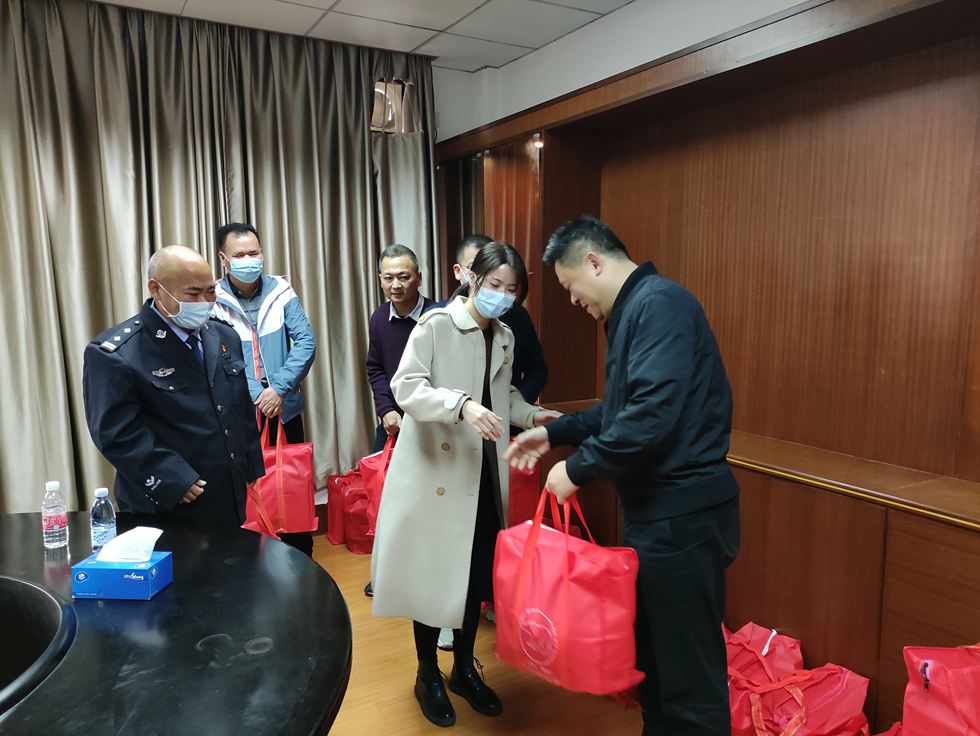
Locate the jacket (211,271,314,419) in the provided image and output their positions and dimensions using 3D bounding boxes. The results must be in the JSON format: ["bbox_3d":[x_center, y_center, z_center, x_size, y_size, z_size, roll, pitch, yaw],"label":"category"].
[{"bbox_3d":[-1.045,-0.082,3.130,0.540,0.660,0.320,-4,8,-25],"label":"jacket"}]

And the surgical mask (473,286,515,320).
[{"bbox_3d":[0.014,-0.210,2.270,0.135,0.103,0.082,11,21,-38],"label":"surgical mask"}]

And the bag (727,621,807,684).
[{"bbox_3d":[0.835,1.045,2.270,0.380,0.360,0.220,-6,9,-40],"label":"bag"}]

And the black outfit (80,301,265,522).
[{"bbox_3d":[-1.043,0.170,2.340,0.390,0.780,0.550,3,9,31],"label":"black outfit"}]

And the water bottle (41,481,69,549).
[{"bbox_3d":[-1.198,0.399,1.938,0.061,0.180,0.061,-6,9,-32],"label":"water bottle"}]

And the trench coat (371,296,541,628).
[{"bbox_3d":[-0.119,0.317,2.450,0.520,1.130,0.460,-7,10,-41],"label":"trench coat"}]

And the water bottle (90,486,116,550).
[{"bbox_3d":[-1.100,0.433,2.010,0.064,0.190,0.064,0,7,0],"label":"water bottle"}]

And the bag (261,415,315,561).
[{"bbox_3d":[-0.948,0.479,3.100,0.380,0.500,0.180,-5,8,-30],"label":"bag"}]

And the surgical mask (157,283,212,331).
[{"bbox_3d":[-0.960,-0.195,2.240,0.110,0.120,0.150,22,19,33],"label":"surgical mask"}]

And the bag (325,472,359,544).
[{"bbox_3d":[-0.732,0.762,4.056,0.370,0.400,0.170,-4,8,-23],"label":"bag"}]

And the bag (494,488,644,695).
[{"bbox_3d":[0.231,0.633,2.155,0.385,0.545,0.185,2,4,40],"label":"bag"}]

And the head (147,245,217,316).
[{"bbox_3d":[-0.989,-0.261,2.270,0.210,0.245,0.170,22,19,33],"label":"head"}]

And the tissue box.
[{"bbox_3d":[-0.854,0.483,1.653,0.185,0.072,0.100,-1,7,5],"label":"tissue box"}]

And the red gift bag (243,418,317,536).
[{"bbox_3d":[-0.957,0.471,3.100,0.390,0.490,0.180,-5,8,-30],"label":"red gift bag"}]

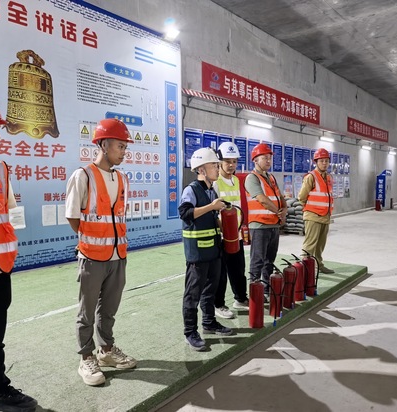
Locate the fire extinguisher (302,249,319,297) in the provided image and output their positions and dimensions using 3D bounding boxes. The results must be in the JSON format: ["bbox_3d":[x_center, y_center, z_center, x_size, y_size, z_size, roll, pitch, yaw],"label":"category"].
[{"bbox_3d":[1.325,0.802,4.524,0.180,0.520,0.150,0,4,8],"label":"fire extinguisher"}]

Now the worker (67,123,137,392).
[{"bbox_3d":[-0.673,0.299,2.654,0.380,1.790,0.490,2,4,34],"label":"worker"}]

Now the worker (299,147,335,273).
[{"bbox_3d":[1.770,0.081,5.579,0.400,1.820,0.510,3,5,42],"label":"worker"}]

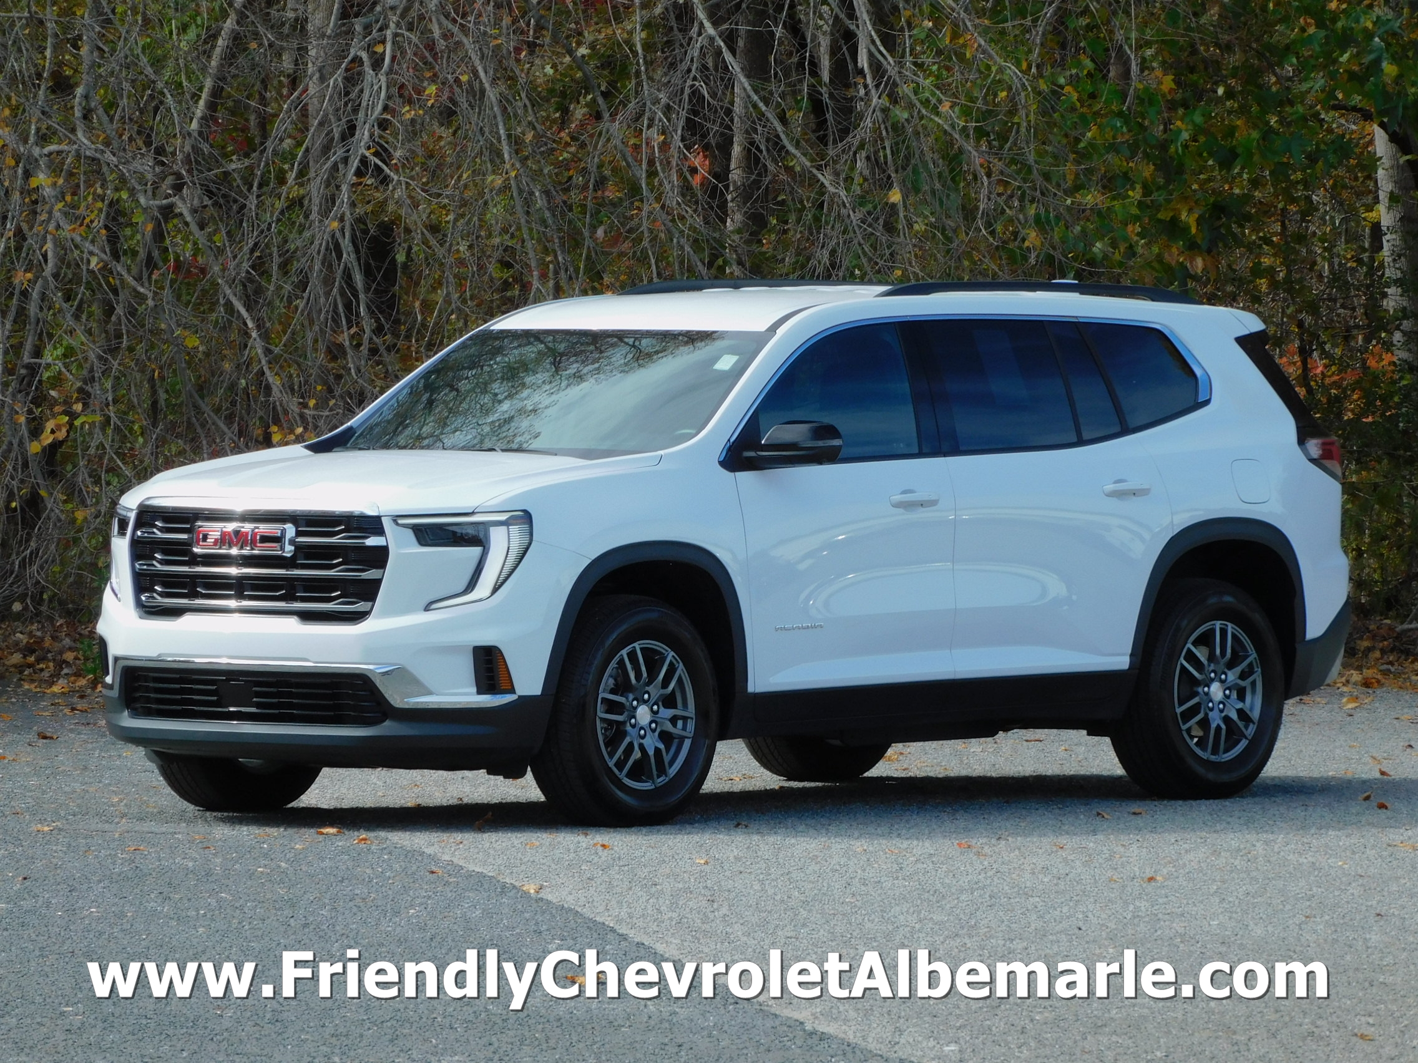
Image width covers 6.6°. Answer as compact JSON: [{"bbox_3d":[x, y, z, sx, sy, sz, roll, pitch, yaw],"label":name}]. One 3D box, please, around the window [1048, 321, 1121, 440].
[{"bbox_3d":[1.319,-0.527,42.816,0.060,0.435,0.235,-21,-12,36],"label":"window"}]

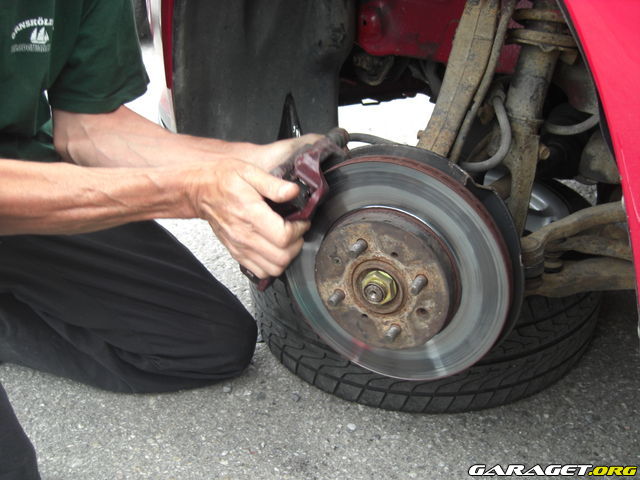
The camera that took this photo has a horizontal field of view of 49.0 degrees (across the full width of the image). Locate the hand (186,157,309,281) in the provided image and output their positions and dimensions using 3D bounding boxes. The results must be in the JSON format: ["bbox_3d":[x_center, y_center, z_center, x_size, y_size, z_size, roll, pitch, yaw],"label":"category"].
[{"bbox_3d":[-0.078,-0.023,0.780,0.140,0.115,0.090,38,9,-12],"label":"hand"}]

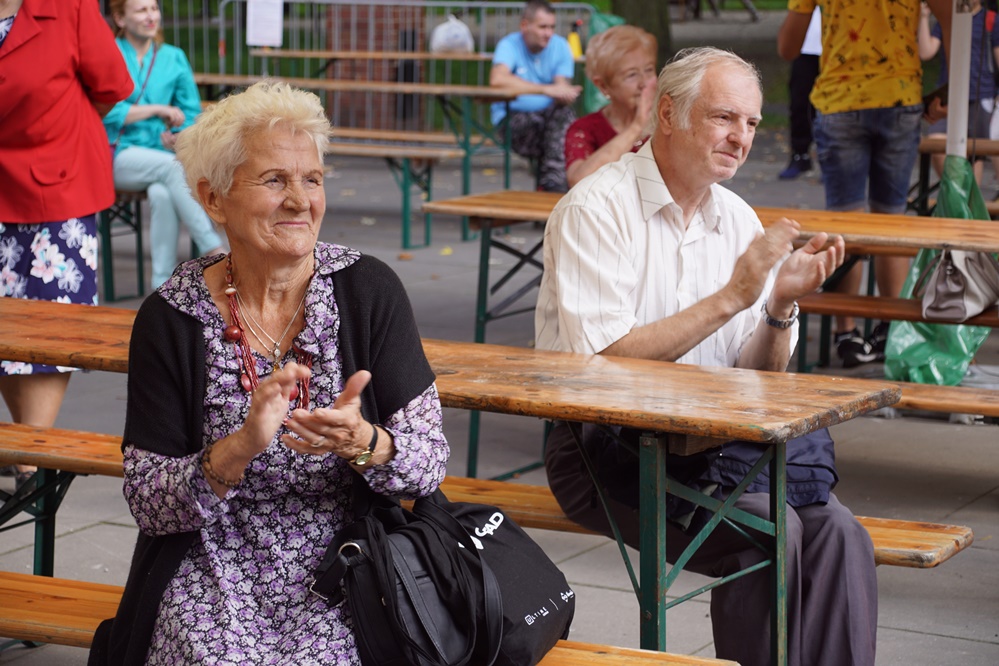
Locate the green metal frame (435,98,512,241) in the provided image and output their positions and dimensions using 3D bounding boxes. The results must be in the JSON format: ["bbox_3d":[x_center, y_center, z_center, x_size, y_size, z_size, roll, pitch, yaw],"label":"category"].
[{"bbox_3d":[-0.153,-0.863,12.855,0.270,0.730,0.480,5,10,24],"label":"green metal frame"}]

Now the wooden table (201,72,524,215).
[{"bbox_3d":[-0.861,-0.933,13.140,2.200,0.765,0.500,5,10,24],"label":"wooden table"}]

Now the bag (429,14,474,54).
[{"bbox_3d":[-0.321,-1.993,16.700,0.290,0.265,0.260,2,9,5],"label":"bag"}]

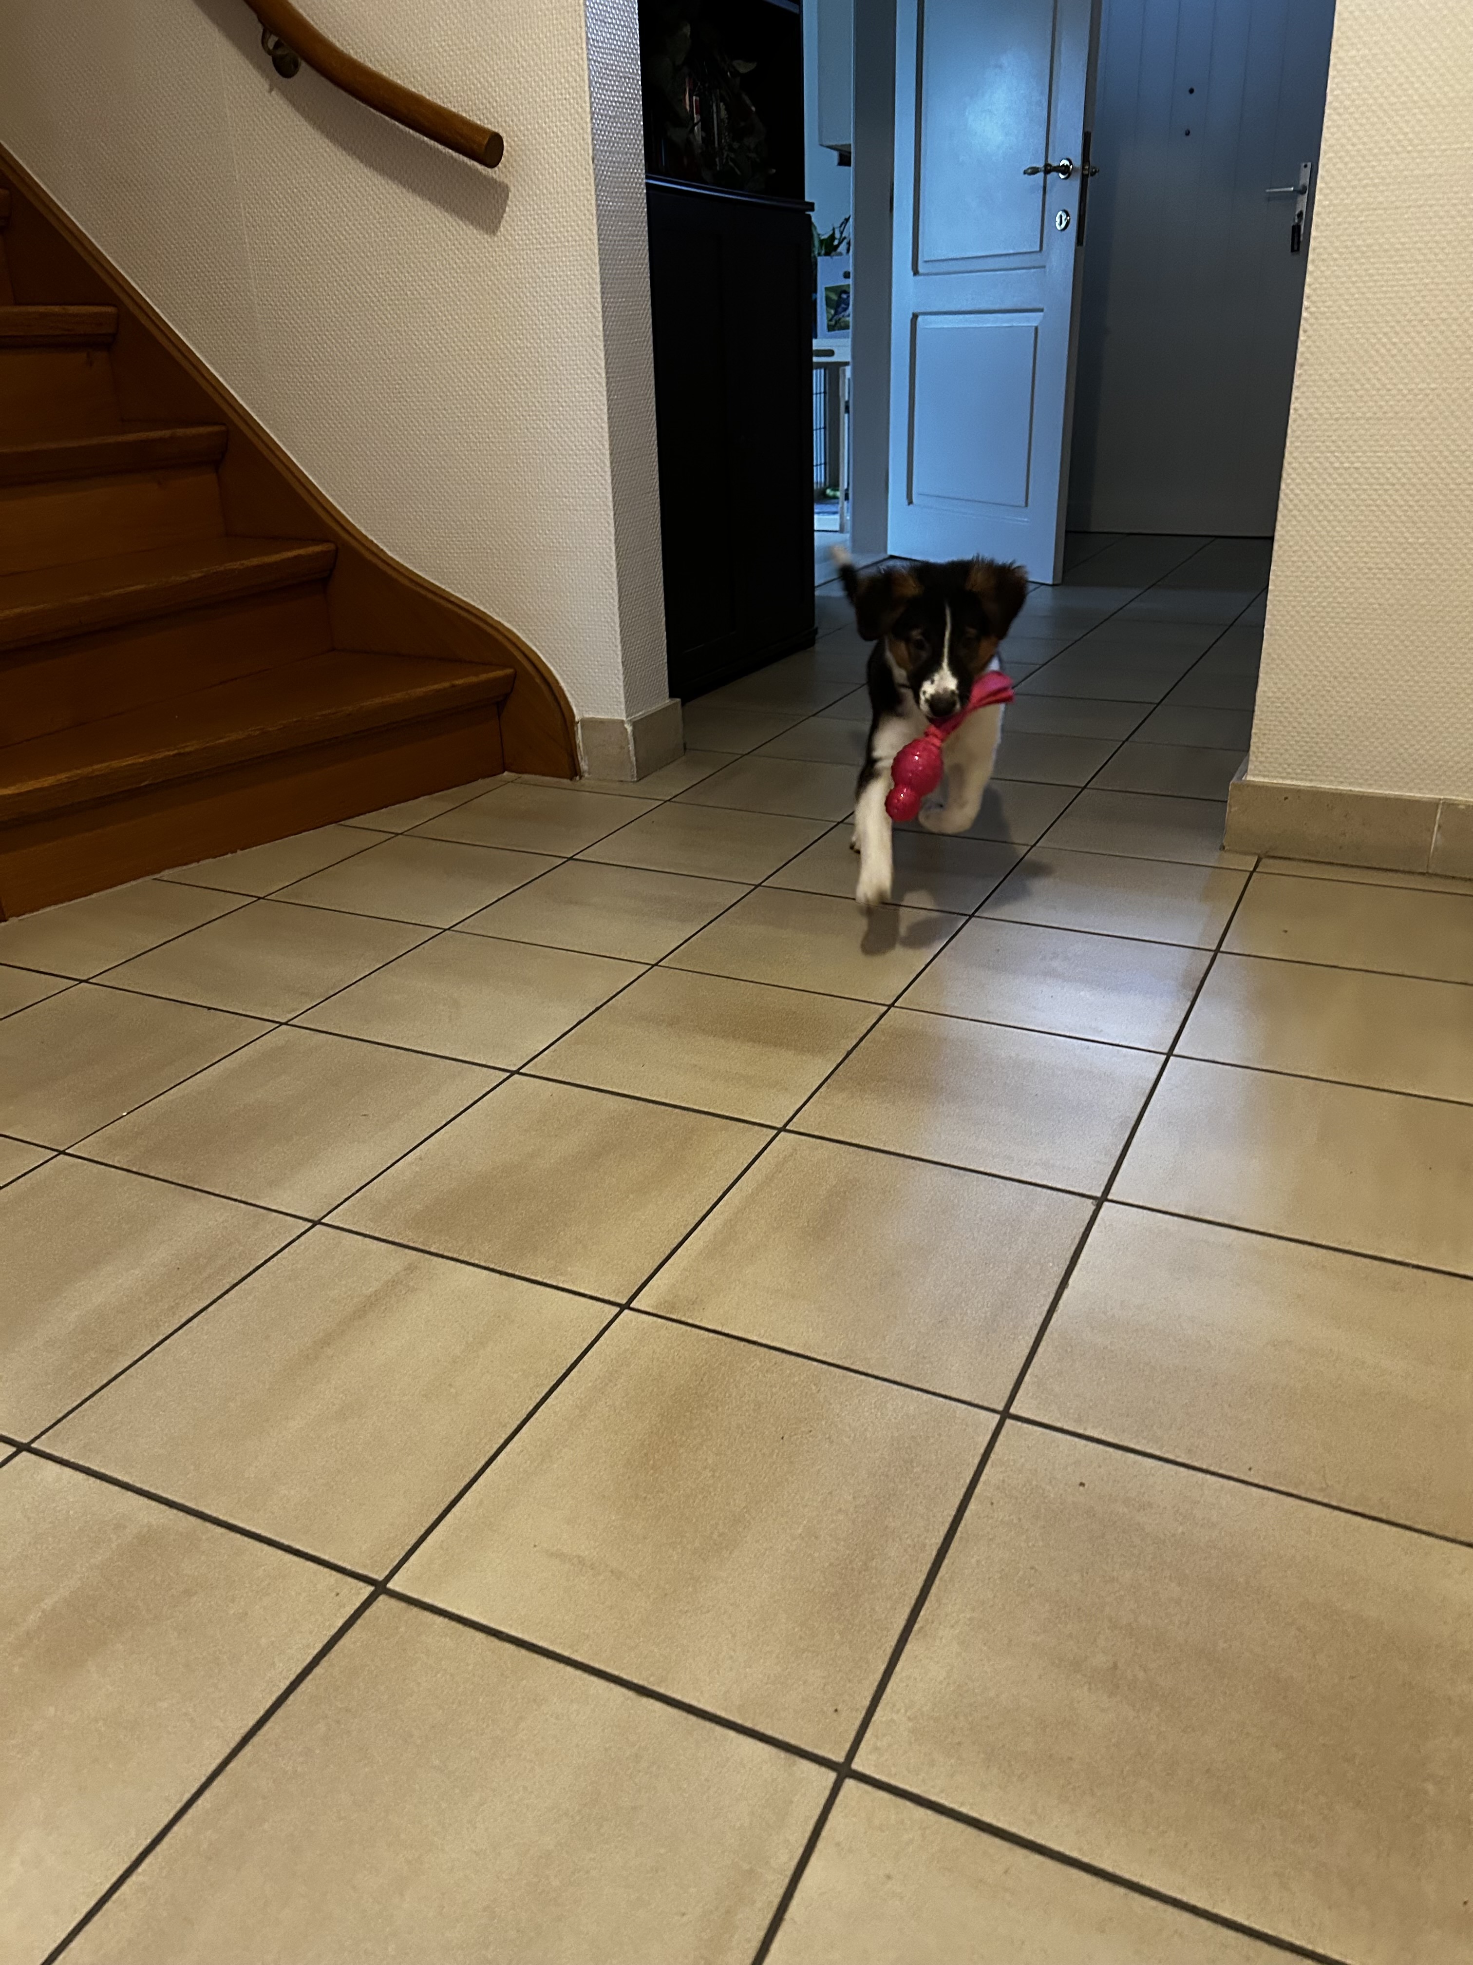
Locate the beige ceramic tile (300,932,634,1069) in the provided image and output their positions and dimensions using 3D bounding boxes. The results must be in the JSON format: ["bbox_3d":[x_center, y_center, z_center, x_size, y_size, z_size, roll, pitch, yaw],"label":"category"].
[{"bbox_3d":[-0.300,0.019,1.702,0.297,0.012,0.297,10,26,24],"label":"beige ceramic tile"}]

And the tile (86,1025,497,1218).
[{"bbox_3d":[-0.430,0.131,1.450,0.297,0.010,0.297,10,26,24],"label":"tile"}]

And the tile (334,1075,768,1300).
[{"bbox_3d":[-0.157,0.178,1.329,0.297,0.010,0.297,10,26,24],"label":"tile"}]

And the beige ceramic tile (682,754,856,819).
[{"bbox_3d":[0.089,-0.320,2.444,0.297,0.010,0.297,10,26,24],"label":"beige ceramic tile"}]

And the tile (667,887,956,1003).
[{"bbox_3d":[0.102,-0.048,1.826,0.297,0.010,0.297,10,26,24],"label":"tile"}]

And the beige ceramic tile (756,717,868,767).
[{"bbox_3d":[0.221,-0.433,2.690,0.297,0.012,0.297,10,26,24],"label":"beige ceramic tile"}]

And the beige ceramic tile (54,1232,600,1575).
[{"bbox_3d":[-0.287,0.292,1.081,0.297,0.012,0.297,10,26,24],"label":"beige ceramic tile"}]

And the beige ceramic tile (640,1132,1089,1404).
[{"bbox_3d":[0.115,0.226,1.210,0.297,0.012,0.297,10,26,24],"label":"beige ceramic tile"}]

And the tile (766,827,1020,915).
[{"bbox_3d":[0.232,-0.161,2.074,0.297,0.010,0.297,10,26,24],"label":"tile"}]

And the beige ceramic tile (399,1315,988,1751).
[{"bbox_3d":[-0.015,0.339,0.960,0.297,0.012,0.297,10,26,24],"label":"beige ceramic tile"}]

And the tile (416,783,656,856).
[{"bbox_3d":[-0.312,-0.254,2.322,0.297,0.012,0.297,10,26,24],"label":"tile"}]

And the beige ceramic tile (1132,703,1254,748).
[{"bbox_3d":[0.901,-0.459,2.713,0.297,0.010,0.297,10,26,24],"label":"beige ceramic tile"}]

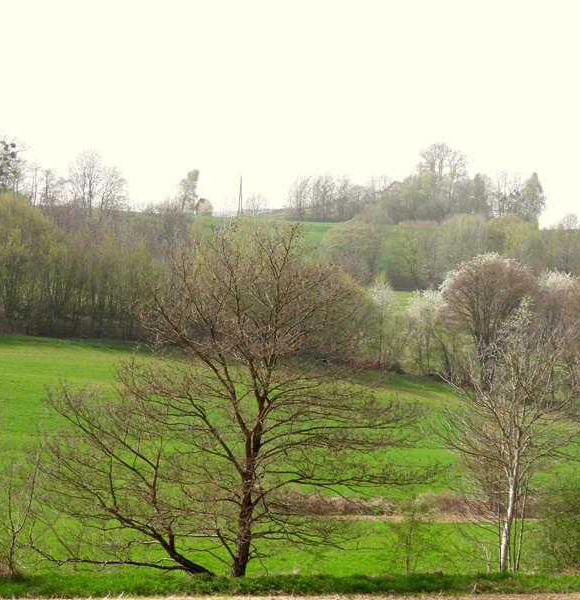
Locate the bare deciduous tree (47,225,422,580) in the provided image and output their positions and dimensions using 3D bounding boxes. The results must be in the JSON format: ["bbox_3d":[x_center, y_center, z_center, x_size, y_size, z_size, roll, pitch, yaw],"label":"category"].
[{"bbox_3d":[-1.397,2.473,60.000,9.643,8.778,8.197,0,-1,0],"label":"bare deciduous tree"}]

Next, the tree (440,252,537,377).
[{"bbox_3d":[15.542,1.527,190.000,7.517,10.492,7.141,0,-1,0],"label":"tree"}]

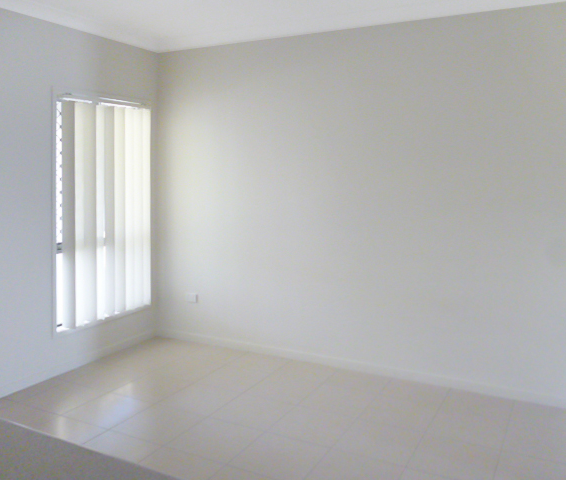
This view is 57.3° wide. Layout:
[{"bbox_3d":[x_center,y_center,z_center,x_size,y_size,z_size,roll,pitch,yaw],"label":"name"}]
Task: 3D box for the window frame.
[{"bbox_3d":[-1.407,-0.224,4.138,0.100,1.751,1.005,4,7,27],"label":"window frame"}]

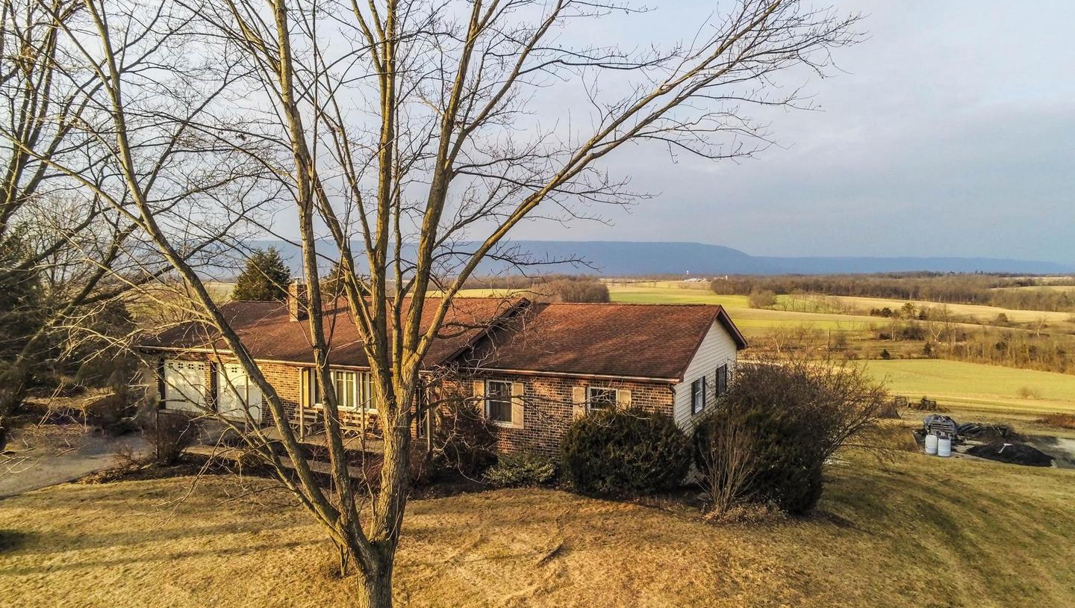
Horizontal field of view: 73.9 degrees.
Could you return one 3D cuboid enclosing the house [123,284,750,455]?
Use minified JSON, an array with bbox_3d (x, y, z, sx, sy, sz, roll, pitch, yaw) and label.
[{"bbox_3d":[-4.328,2.003,27.889,22.584,5.278,9.998,1,2,27],"label":"house"}]

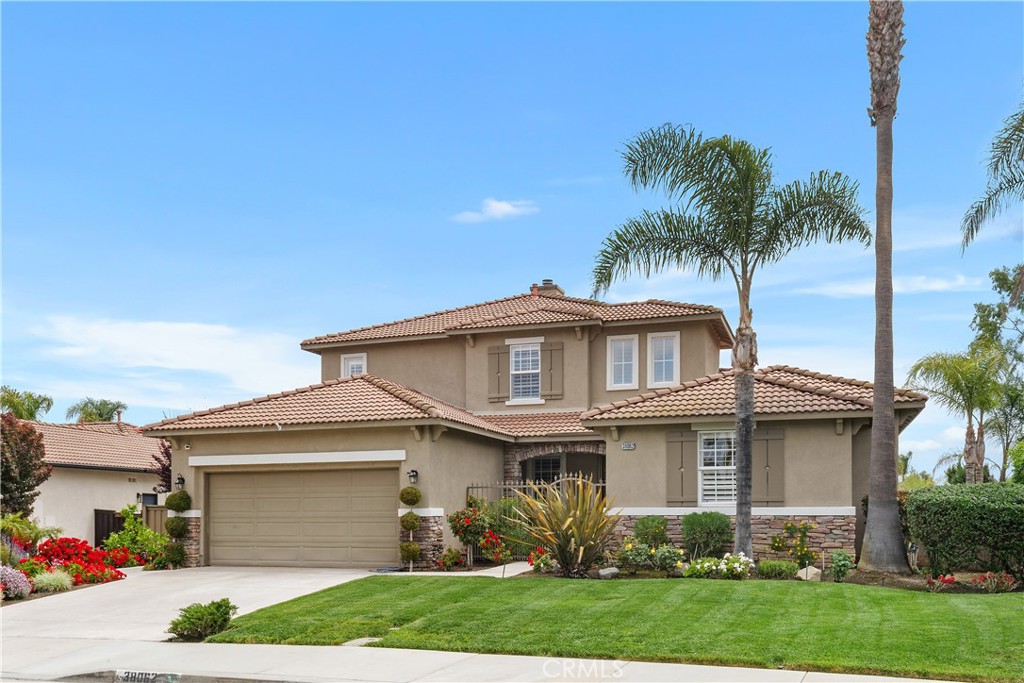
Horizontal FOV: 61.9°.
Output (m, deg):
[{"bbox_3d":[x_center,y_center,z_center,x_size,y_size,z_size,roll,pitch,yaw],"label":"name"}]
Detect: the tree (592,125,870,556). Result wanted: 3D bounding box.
[{"bbox_3d":[4.218,0.038,16.400,5.300,8.400,4.800,0,-5,0],"label":"tree"}]

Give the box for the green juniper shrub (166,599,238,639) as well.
[{"bbox_3d":[-3.844,3.453,10.600,0.850,0.530,0.750,0,-5,0],"label":"green juniper shrub"}]

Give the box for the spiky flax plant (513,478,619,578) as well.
[{"bbox_3d":[0.997,3.484,15.900,1.970,1.860,1.900,0,-5,0],"label":"spiky flax plant"}]

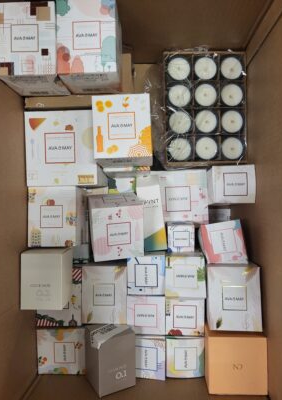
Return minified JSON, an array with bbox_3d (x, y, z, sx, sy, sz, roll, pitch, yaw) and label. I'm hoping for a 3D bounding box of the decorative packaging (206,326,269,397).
[{"bbox_3d":[0.161,0.272,0.547,0.094,0.105,0.094,-1,91,2],"label":"decorative packaging"}]

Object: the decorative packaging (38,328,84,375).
[{"bbox_3d":[-0.172,0.356,0.750,0.131,0.103,0.103,-1,90,4],"label":"decorative packaging"}]

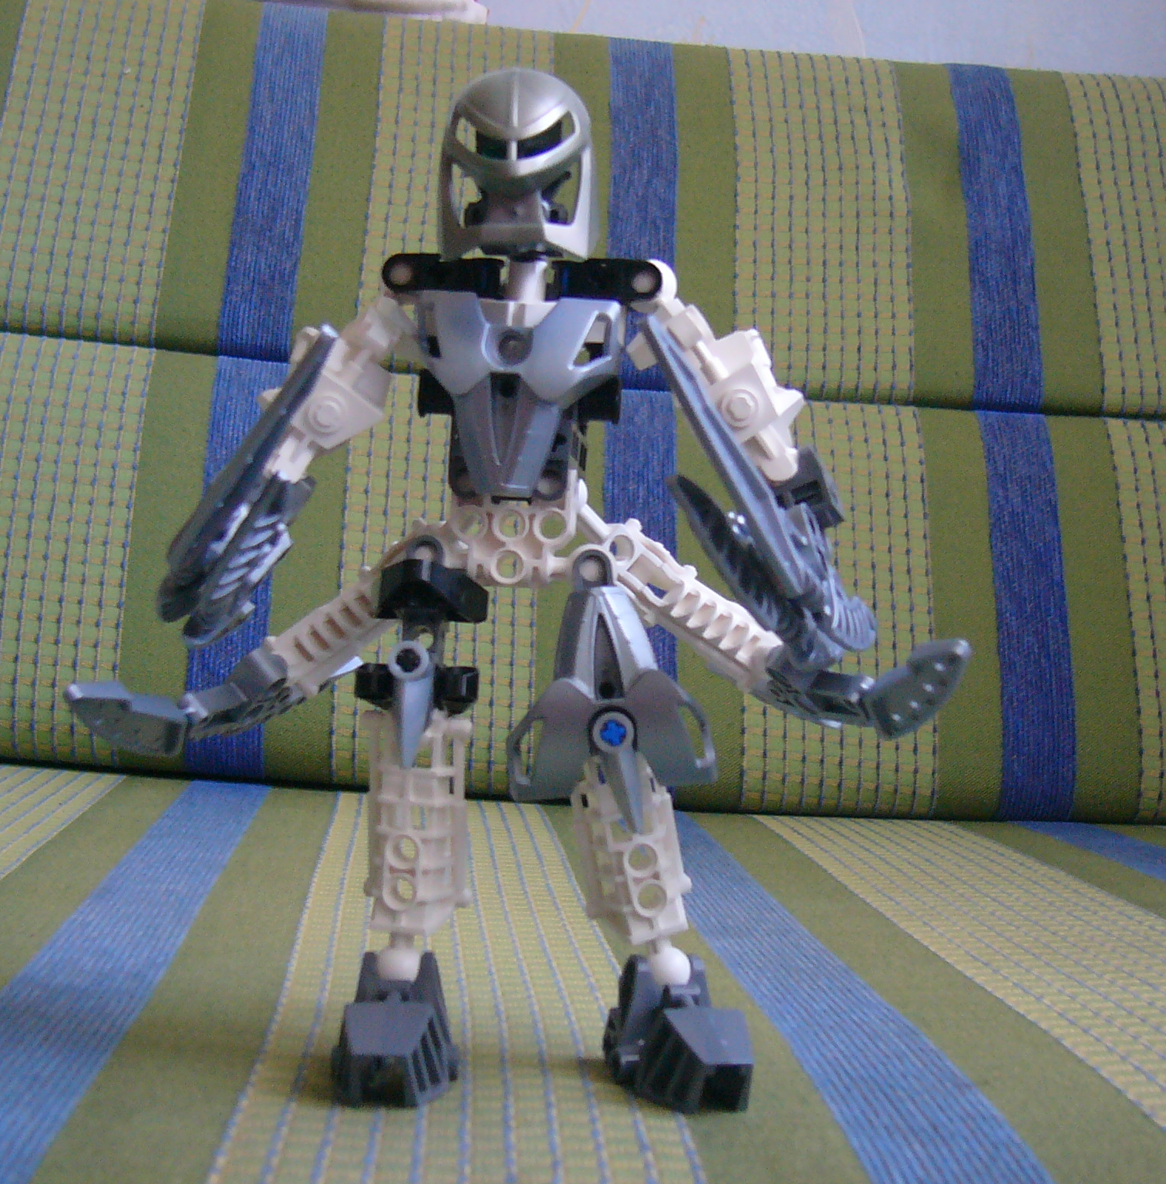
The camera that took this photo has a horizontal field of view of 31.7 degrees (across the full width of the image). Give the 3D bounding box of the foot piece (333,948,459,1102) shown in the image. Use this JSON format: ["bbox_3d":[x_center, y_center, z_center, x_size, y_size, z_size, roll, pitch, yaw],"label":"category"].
[{"bbox_3d":[-0.036,0.081,0.392,0.025,0.022,0.043,2,3,1],"label":"foot piece"}]

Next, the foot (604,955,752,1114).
[{"bbox_3d":[0.019,0.081,0.390,0.024,0.022,0.042,2,3,-16],"label":"foot"}]

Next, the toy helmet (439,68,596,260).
[{"bbox_3d":[-0.012,-0.082,0.393,0.029,0.035,0.027,2,3,2],"label":"toy helmet"}]

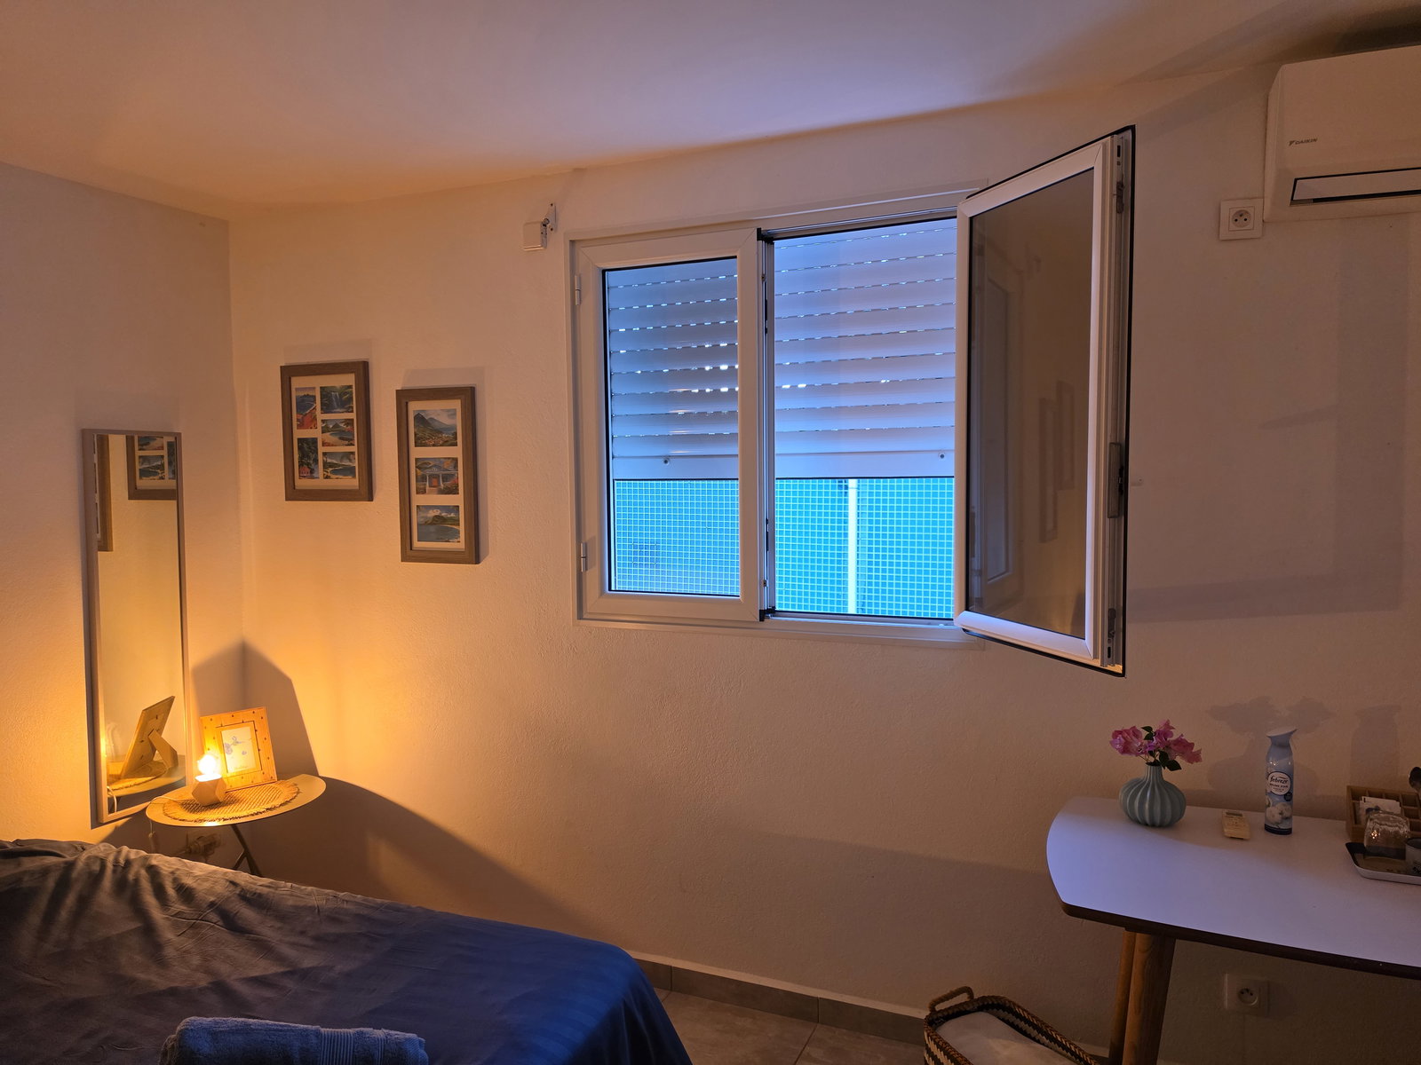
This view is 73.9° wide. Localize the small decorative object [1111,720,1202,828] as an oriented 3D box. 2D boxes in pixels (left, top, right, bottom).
[{"bbox_3d":[0.977,0.527,2.076,0.185,0.226,0.150,1,3,25],"label":"small decorative object"}]

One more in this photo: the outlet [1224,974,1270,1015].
[{"bbox_3d":[1.234,1.068,2.170,0.085,0.085,0.014,1,3,24],"label":"outlet"}]

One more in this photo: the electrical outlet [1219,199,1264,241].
[{"bbox_3d":[1.186,-0.699,2.106,0.085,0.087,0.014,1,3,24],"label":"electrical outlet"}]

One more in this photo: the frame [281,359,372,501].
[{"bbox_3d":[-1.304,-0.338,3.208,0.370,0.465,0.025,1,3,24],"label":"frame"}]

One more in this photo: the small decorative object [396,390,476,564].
[{"bbox_3d":[-0.875,-0.181,3.027,0.294,0.561,0.025,1,3,24],"label":"small decorative object"}]

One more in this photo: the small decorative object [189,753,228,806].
[{"bbox_3d":[-1.563,0.766,2.951,0.098,0.152,0.098,-2,3,-28],"label":"small decorative object"}]

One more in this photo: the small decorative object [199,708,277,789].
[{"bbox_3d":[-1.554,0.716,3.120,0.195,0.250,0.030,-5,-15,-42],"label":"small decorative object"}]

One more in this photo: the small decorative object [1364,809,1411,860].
[{"bbox_3d":[1.350,0.598,1.883,0.075,0.078,0.075,1,3,36],"label":"small decorative object"}]

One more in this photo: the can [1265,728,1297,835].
[{"bbox_3d":[1.216,0.531,2.015,0.054,0.218,0.056,1,3,37],"label":"can"}]

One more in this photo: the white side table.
[{"bbox_3d":[-1.496,1.096,3.007,0.505,0.518,0.505,-2,3,-27],"label":"white side table"}]

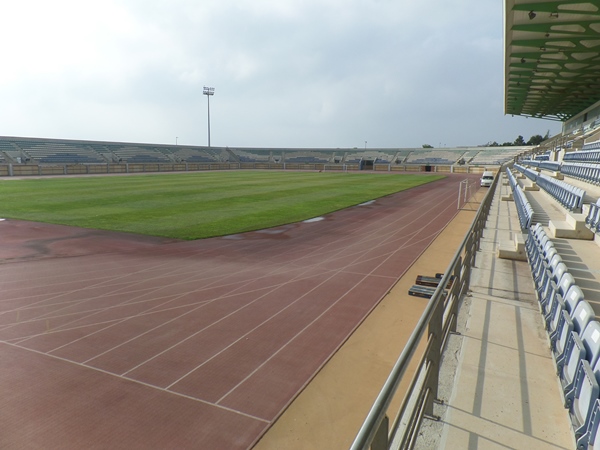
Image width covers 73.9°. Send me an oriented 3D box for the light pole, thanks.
[{"bbox_3d":[-38.820,-41.450,171.260,4.900,34.360,1.600,-4,10,-23],"label":"light pole"}]

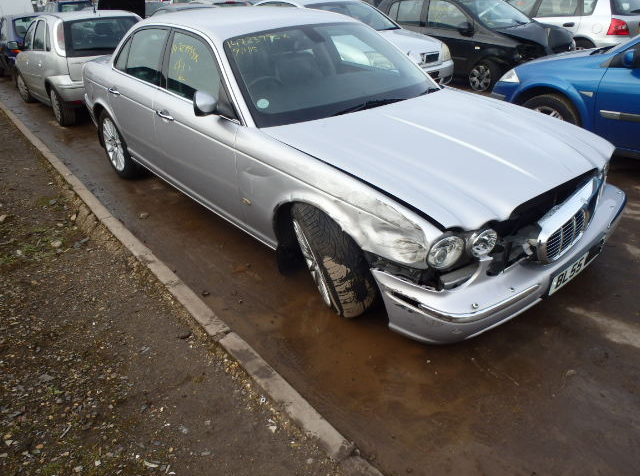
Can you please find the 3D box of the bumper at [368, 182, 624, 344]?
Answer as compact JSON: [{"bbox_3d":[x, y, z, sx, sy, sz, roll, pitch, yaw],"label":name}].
[{"bbox_3d":[1.086,0.052,2.608,1.820,0.380,0.520,-21,31,-33],"label":"bumper"}]

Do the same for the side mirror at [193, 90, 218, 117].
[{"bbox_3d":[-0.619,-0.745,2.853,0.180,0.145,0.120,-21,31,-33],"label":"side mirror"}]

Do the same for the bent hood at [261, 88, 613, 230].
[{"bbox_3d":[0.691,-0.560,2.844,1.520,0.240,1.358,-21,37,-33],"label":"bent hood"}]

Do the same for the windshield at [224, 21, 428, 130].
[{"bbox_3d":[0.103,-1.137,3.372,1.548,0.166,0.915,-21,64,-33],"label":"windshield"}]

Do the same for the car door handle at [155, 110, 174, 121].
[{"bbox_3d":[-1.027,-0.808,3.443,0.060,0.055,0.210,-21,31,-33],"label":"car door handle"}]

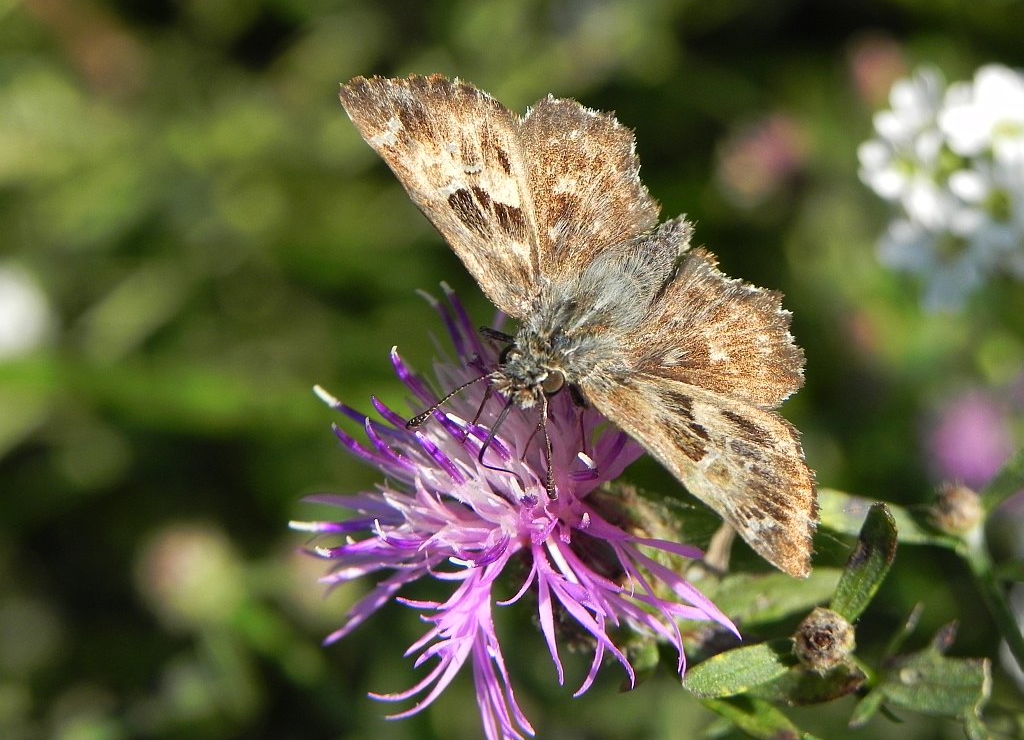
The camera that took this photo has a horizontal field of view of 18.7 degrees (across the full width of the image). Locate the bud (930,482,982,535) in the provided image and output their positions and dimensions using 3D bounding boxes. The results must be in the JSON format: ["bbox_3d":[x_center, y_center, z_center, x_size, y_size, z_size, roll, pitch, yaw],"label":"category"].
[{"bbox_3d":[0.023,0.007,0.164,0.003,0.003,0.003,-33,45,6],"label":"bud"}]

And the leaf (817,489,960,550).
[{"bbox_3d":[0.019,0.008,0.163,0.009,0.001,0.002,13,44,-9],"label":"leaf"}]

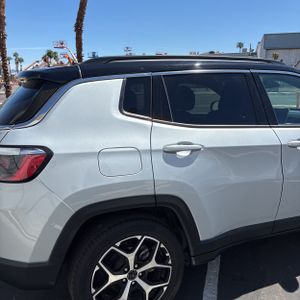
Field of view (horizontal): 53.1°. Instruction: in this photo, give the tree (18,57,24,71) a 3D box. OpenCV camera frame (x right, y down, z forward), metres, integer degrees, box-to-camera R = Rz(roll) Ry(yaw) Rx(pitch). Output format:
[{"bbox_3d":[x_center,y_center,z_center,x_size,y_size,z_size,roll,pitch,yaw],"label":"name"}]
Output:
[{"bbox_3d":[-43.621,-27.016,102.963,2.300,8.983,2.300,-6,14,-22],"label":"tree"}]

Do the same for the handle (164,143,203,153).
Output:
[{"bbox_3d":[0.188,-0.007,1.683,0.240,0.042,0.050,-4,14,-17],"label":"handle"}]

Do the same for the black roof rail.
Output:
[{"bbox_3d":[0.276,-0.578,1.945,1.397,0.050,0.060,-4,14,-17],"label":"black roof rail"}]

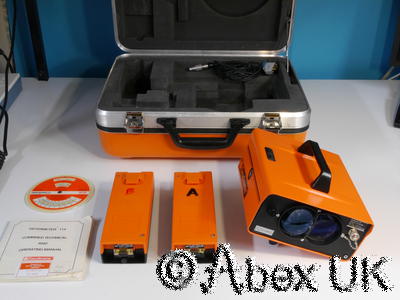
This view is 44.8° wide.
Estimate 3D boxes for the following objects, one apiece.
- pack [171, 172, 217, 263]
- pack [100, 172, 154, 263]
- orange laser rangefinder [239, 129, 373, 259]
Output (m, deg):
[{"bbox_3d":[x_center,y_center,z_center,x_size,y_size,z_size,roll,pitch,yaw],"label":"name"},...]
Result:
[{"bbox_3d":[-0.011,0.122,0.926,0.077,0.048,0.213,0,31,-1],"label":"pack"},{"bbox_3d":[-0.125,0.115,0.875,0.073,0.042,0.216,-1,29,-2],"label":"pack"},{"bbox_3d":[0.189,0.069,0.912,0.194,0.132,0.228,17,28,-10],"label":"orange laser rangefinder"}]

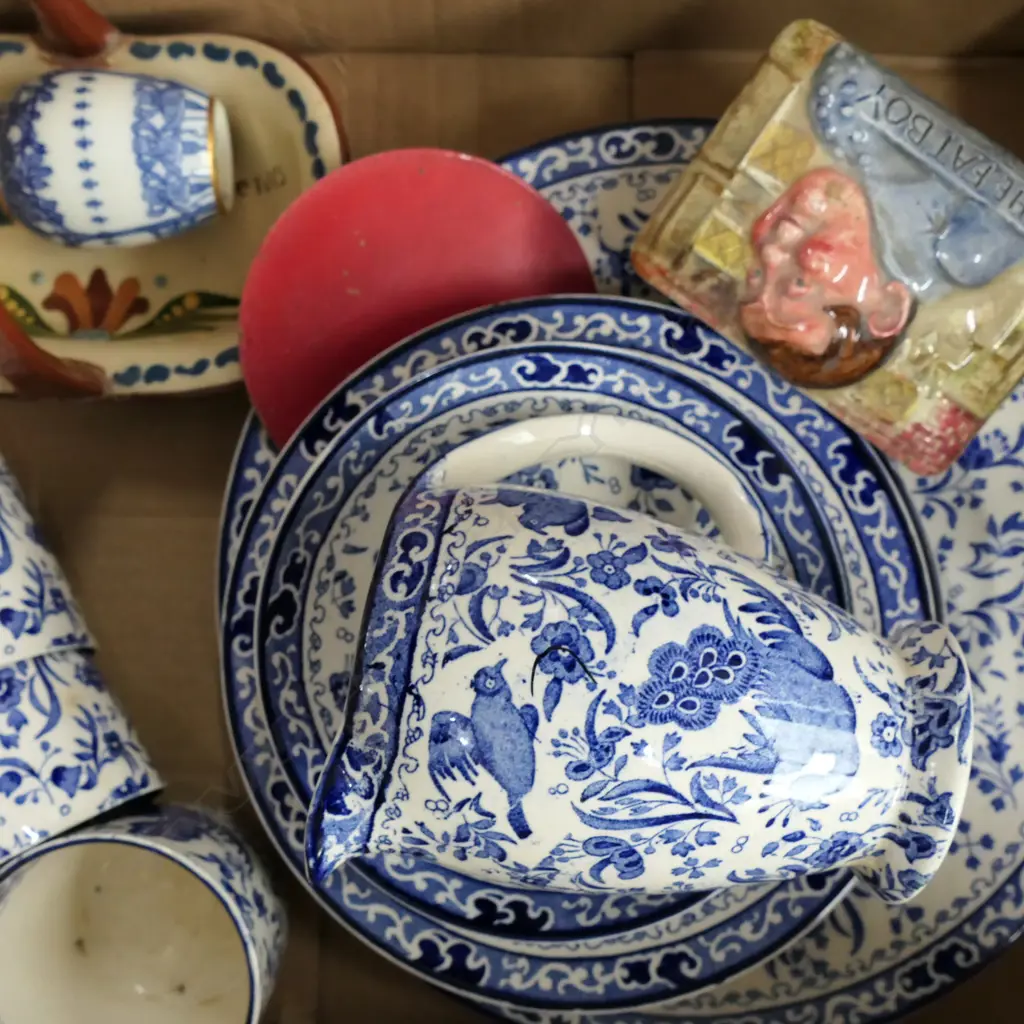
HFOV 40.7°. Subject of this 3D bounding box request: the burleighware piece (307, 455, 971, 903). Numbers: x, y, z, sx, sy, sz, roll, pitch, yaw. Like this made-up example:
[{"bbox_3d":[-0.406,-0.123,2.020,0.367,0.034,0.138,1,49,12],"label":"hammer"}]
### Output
[{"bbox_3d":[0.040,0.046,0.422,0.171,0.111,0.163,10,67,-3],"label":"burleighware piece"}]

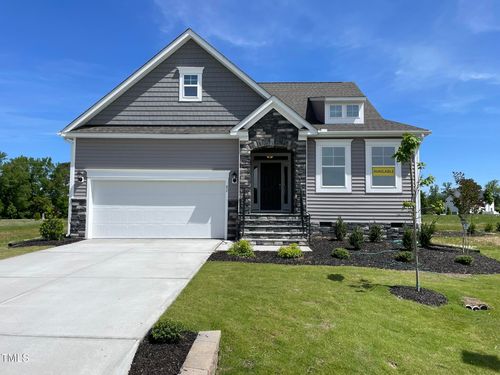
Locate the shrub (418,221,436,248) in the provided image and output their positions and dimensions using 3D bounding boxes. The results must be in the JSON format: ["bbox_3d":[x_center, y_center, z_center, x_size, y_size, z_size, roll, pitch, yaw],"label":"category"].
[{"bbox_3d":[5.483,1.436,11.600,0.556,0.865,0.520,0,-3,0],"label":"shrub"}]

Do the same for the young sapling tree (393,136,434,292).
[{"bbox_3d":[2.753,0.435,6.285,0.660,2.620,0.620,0,-4,2],"label":"young sapling tree"}]

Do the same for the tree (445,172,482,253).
[{"bbox_3d":[6.155,0.733,10.800,1.064,2.330,0.980,0,-3,0],"label":"tree"}]

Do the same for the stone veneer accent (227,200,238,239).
[{"bbox_3d":[-0.618,1.168,13.500,0.431,1.474,0.130,0,-3,0],"label":"stone veneer accent"}]

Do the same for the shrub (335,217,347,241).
[{"bbox_3d":[3.093,1.403,12.800,0.426,0.828,0.430,0,-3,0],"label":"shrub"}]

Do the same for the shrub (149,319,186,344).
[{"bbox_3d":[-0.882,1.534,4.014,0.400,0.280,0.380,0,-4,2],"label":"shrub"}]

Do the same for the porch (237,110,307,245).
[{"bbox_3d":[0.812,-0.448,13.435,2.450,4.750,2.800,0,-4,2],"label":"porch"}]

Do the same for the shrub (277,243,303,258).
[{"bbox_3d":[1.035,1.631,9.718,0.660,0.410,0.640,0,-4,2],"label":"shrub"}]

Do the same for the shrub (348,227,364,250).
[{"bbox_3d":[3.100,1.484,10.930,0.460,0.660,0.460,0,-4,2],"label":"shrub"}]

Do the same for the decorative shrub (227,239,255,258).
[{"bbox_3d":[-0.232,1.569,9.700,0.723,0.478,0.680,0,-3,0],"label":"decorative shrub"}]

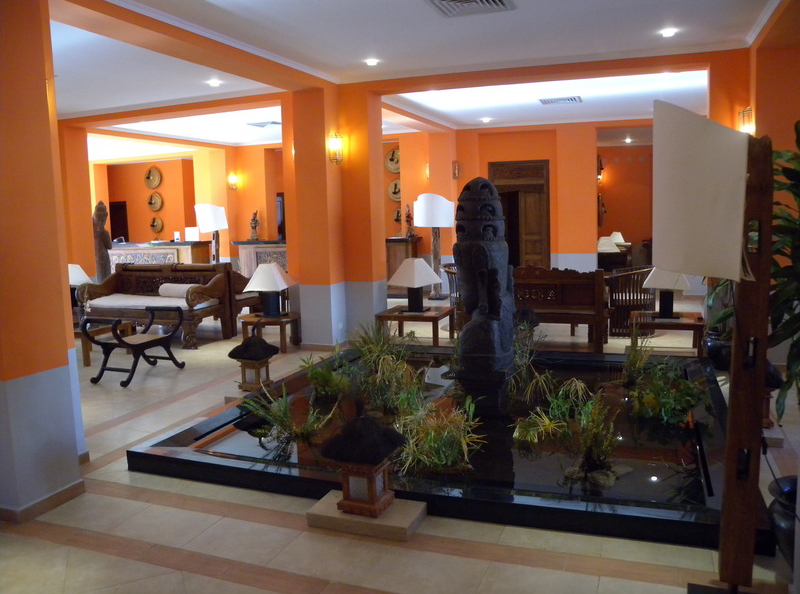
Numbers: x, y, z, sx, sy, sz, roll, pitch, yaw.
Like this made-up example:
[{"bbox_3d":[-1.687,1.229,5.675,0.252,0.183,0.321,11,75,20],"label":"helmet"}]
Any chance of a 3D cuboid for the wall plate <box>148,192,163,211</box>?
[{"bbox_3d":[-6.467,-2.512,17.144,0.490,0.500,0.070,1,8,20],"label":"wall plate"}]

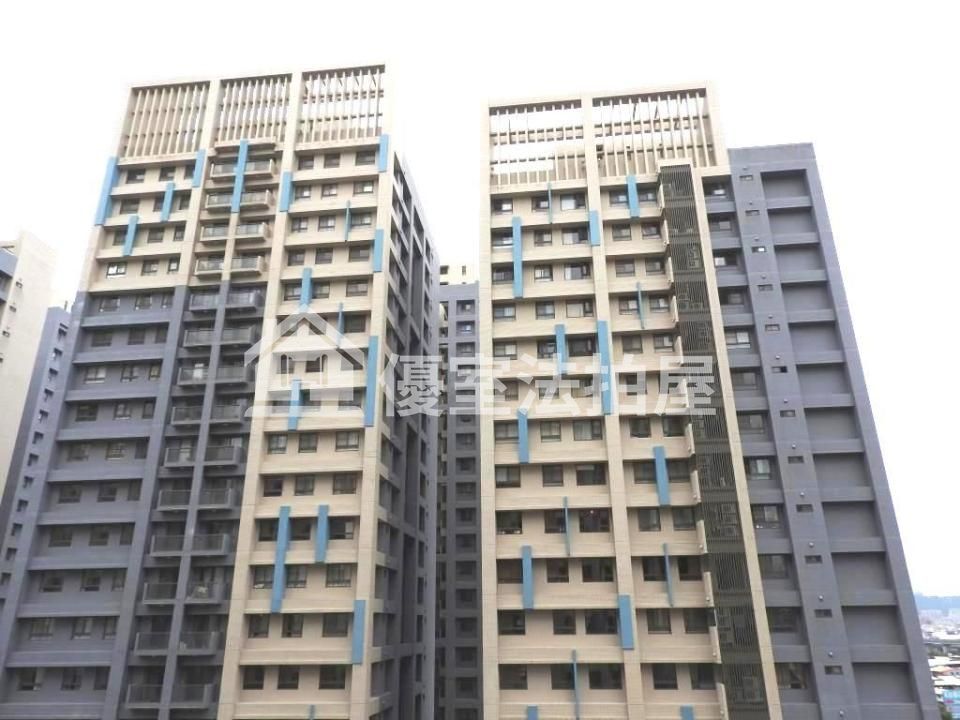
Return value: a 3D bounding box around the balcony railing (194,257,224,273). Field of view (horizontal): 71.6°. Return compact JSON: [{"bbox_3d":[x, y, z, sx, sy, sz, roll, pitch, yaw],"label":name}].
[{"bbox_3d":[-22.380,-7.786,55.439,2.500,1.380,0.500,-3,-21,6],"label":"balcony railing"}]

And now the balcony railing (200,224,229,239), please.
[{"bbox_3d":[-22.626,-10.892,57.082,2.430,1.290,0.150,-3,-21,6],"label":"balcony railing"}]

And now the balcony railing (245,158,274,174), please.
[{"bbox_3d":[-19.614,-16.990,58.668,2.550,1.380,0.700,-3,-21,6],"label":"balcony railing"}]

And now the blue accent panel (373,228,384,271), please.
[{"bbox_3d":[-8.329,-9.010,55.111,0.660,4.000,0.220,-3,-21,5],"label":"blue accent panel"}]

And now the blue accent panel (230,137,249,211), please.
[{"bbox_3d":[-20.857,-16.025,57.865,0.720,7.450,0.250,-3,-21,6],"label":"blue accent panel"}]

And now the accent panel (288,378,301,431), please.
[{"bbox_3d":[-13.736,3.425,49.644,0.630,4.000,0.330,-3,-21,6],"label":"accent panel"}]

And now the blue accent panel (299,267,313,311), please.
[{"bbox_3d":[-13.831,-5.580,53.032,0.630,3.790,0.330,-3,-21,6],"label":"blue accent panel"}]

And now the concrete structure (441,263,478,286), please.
[{"bbox_3d":[-3.006,-11.731,97.744,6.200,4.000,4.500,-3,-21,6],"label":"concrete structure"}]

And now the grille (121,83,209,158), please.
[{"bbox_3d":[-29.481,-22.290,62.867,8.000,8.200,0.600,-3,-21,6],"label":"grille"}]

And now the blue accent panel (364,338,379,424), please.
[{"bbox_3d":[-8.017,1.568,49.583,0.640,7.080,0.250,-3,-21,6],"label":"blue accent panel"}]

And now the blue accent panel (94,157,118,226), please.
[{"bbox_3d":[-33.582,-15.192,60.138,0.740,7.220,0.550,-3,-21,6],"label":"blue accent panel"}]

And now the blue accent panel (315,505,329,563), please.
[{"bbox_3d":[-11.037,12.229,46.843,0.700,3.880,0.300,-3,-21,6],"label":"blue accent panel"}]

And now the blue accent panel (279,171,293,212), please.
[{"bbox_3d":[-16.750,-14.511,57.690,0.700,3.970,0.300,-3,-21,6],"label":"blue accent panel"}]

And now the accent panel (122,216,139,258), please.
[{"bbox_3d":[-30.749,-10.912,58.688,0.690,4.080,0.220,-3,-21,5],"label":"accent panel"}]

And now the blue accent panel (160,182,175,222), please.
[{"bbox_3d":[-27.899,-14.080,59.591,0.640,4.130,0.220,-3,-21,5],"label":"blue accent panel"}]

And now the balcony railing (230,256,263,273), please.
[{"bbox_3d":[-19.498,-7.977,55.594,2.460,1.320,0.150,-3,-21,6],"label":"balcony railing"}]

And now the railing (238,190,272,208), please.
[{"bbox_3d":[-19.906,-14.121,58.896,2.570,1.450,0.600,-3,-21,5],"label":"railing"}]

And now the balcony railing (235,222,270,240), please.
[{"bbox_3d":[-19.821,-10.979,57.667,2.560,1.440,0.600,-3,-21,5],"label":"balcony railing"}]

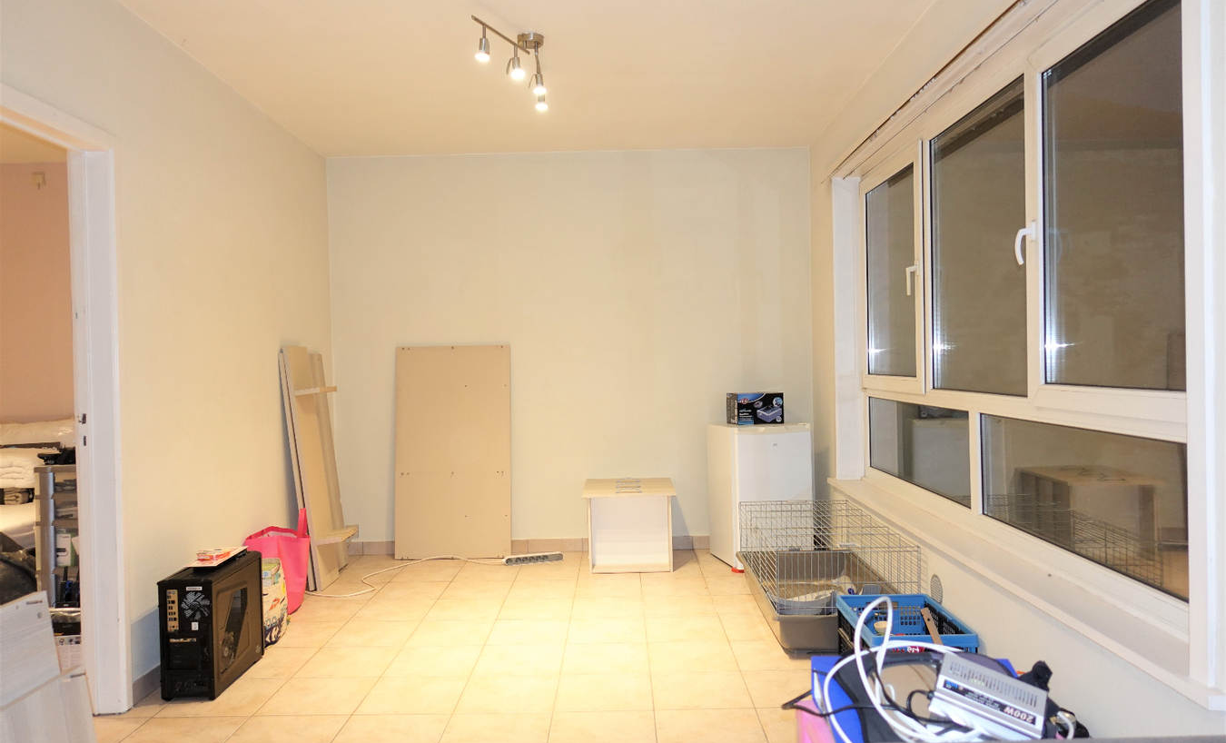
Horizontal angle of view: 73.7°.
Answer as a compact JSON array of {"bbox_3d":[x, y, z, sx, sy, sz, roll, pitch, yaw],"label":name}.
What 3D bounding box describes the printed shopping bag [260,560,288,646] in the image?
[{"bbox_3d":[-1.642,1.036,3.692,0.228,0.324,0.360,-1,1,0],"label":"printed shopping bag"}]

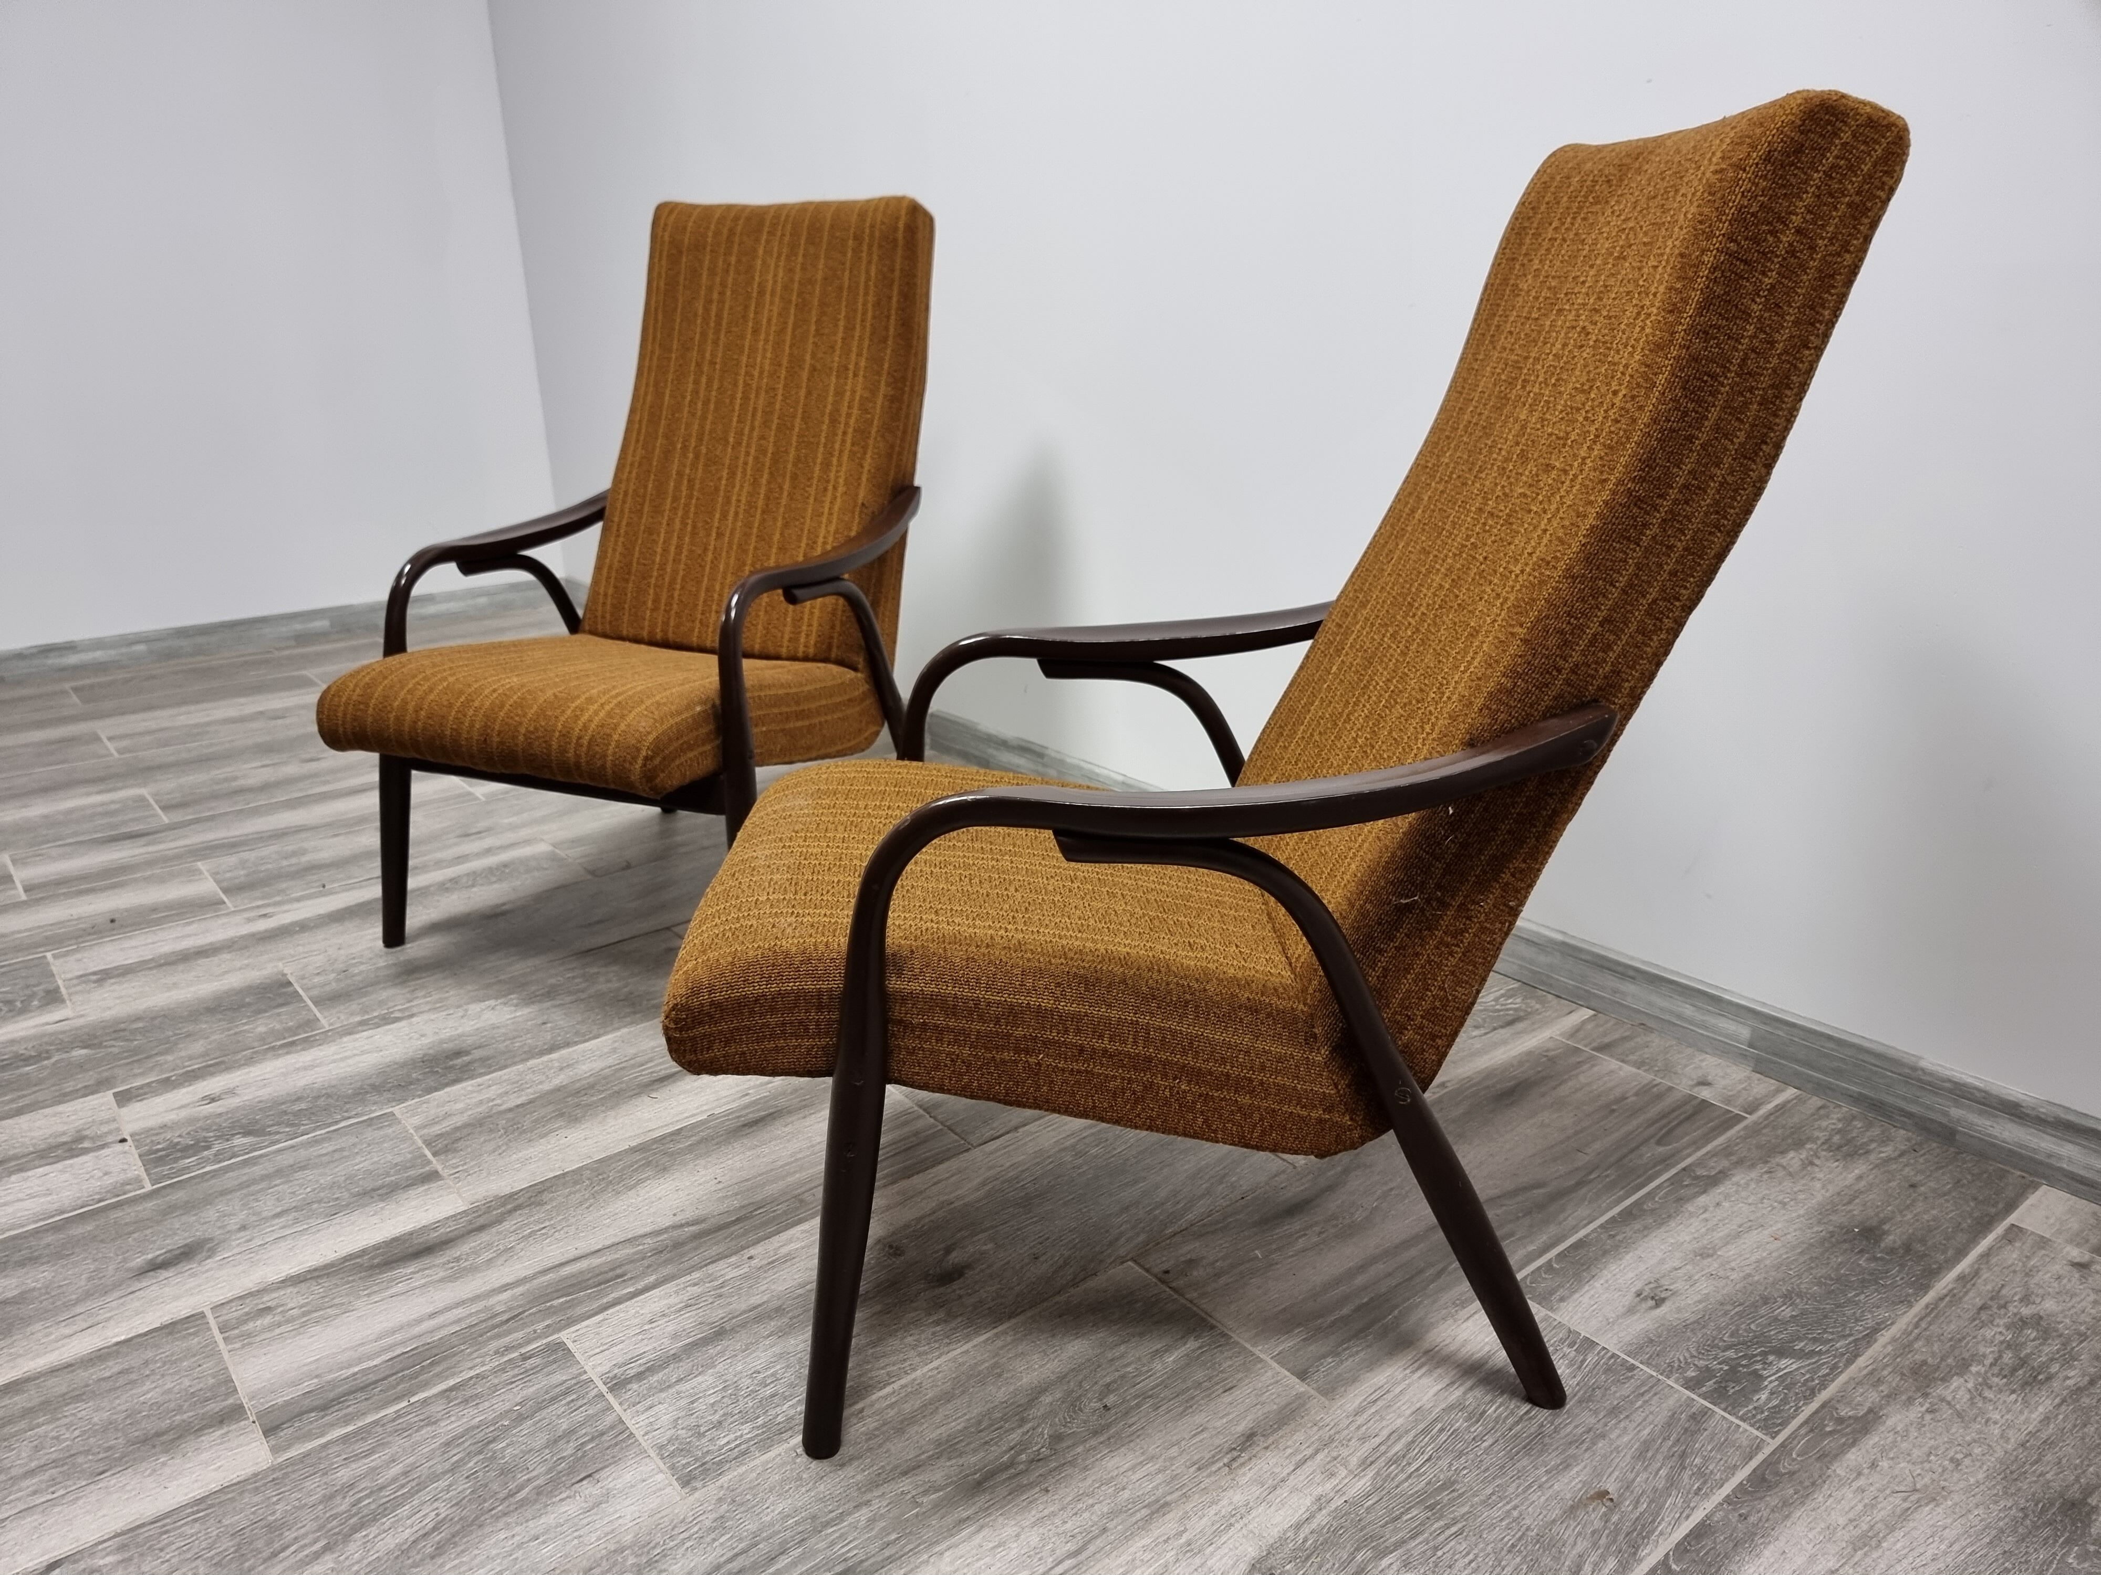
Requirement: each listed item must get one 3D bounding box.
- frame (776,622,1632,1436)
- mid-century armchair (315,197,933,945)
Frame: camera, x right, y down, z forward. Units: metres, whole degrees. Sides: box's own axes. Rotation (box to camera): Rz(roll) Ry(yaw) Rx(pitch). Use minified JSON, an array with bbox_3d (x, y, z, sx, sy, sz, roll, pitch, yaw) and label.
[{"bbox_3d":[0.108,0.141,1.319,0.615,0.588,0.607,0,19,-2],"label":"frame"},{"bbox_3d":[-0.525,-0.306,2.024,0.607,0.975,0.826,7,20,20],"label":"mid-century armchair"}]

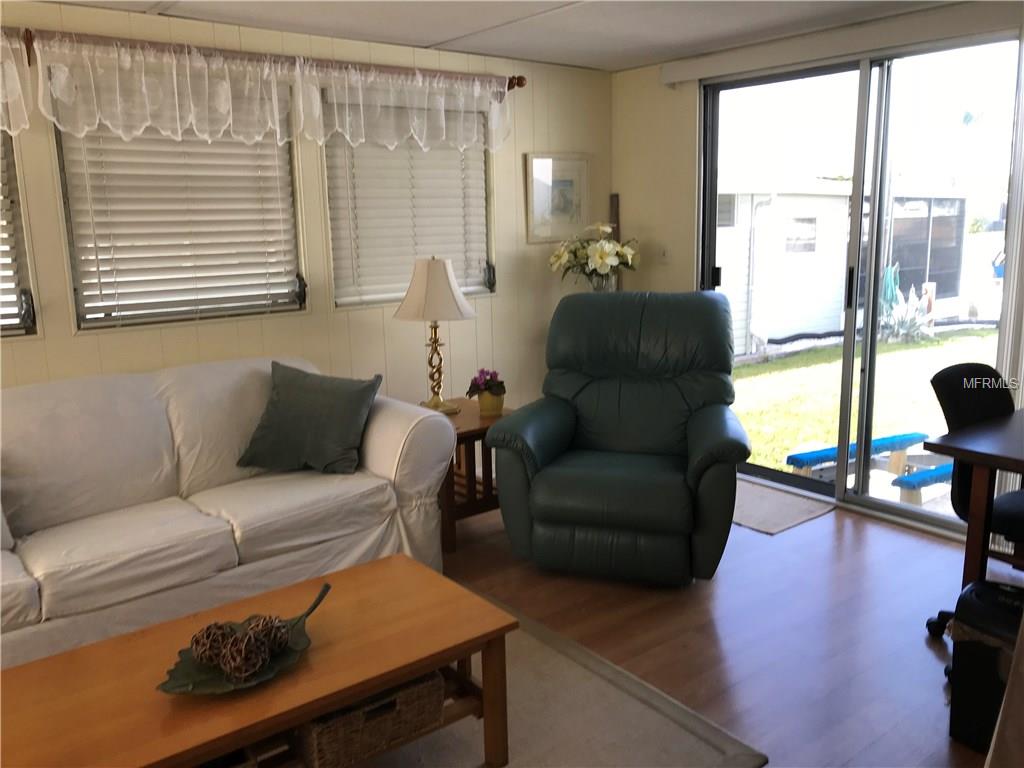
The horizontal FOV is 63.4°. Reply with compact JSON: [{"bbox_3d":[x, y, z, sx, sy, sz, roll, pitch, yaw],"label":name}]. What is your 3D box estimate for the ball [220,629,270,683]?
[{"bbox_3d":[-0.578,0.590,1.793,0.117,0.117,0.117,-1,11,0],"label":"ball"}]

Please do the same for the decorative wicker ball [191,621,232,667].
[{"bbox_3d":[-0.672,0.584,1.857,0.107,0.107,0.107,-1,11,0],"label":"decorative wicker ball"}]

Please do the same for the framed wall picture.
[{"bbox_3d":[0.256,-0.993,4.422,0.435,0.465,0.030,-10,18,-37],"label":"framed wall picture"}]

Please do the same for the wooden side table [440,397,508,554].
[{"bbox_3d":[-0.254,0.396,3.815,0.532,0.522,0.597,-10,14,-37],"label":"wooden side table"}]

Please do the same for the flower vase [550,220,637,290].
[{"bbox_3d":[0.438,-0.571,4.394,0.460,0.560,0.420,0,11,6],"label":"flower vase"}]

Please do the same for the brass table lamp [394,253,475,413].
[{"bbox_3d":[-0.334,-0.221,3.632,0.360,0.668,0.360,-1,11,0],"label":"brass table lamp"}]

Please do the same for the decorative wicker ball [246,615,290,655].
[{"bbox_3d":[-0.522,0.539,1.776,0.097,0.095,0.097,-1,11,0],"label":"decorative wicker ball"}]

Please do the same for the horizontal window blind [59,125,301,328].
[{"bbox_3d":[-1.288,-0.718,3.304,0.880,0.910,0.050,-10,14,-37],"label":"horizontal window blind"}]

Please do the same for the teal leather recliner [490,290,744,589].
[{"bbox_3d":[0.510,0.166,3.504,0.950,1.060,0.960,2,12,17],"label":"teal leather recliner"}]

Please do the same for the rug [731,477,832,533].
[{"bbox_3d":[1.098,0.567,4.113,0.522,0.012,0.800,-10,14,-37],"label":"rug"}]

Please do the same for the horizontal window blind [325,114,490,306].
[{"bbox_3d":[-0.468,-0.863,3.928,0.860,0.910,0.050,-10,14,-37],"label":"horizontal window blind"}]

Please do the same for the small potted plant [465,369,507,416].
[{"bbox_3d":[-0.107,0.034,3.555,0.170,0.195,0.165,-1,11,0],"label":"small potted plant"}]

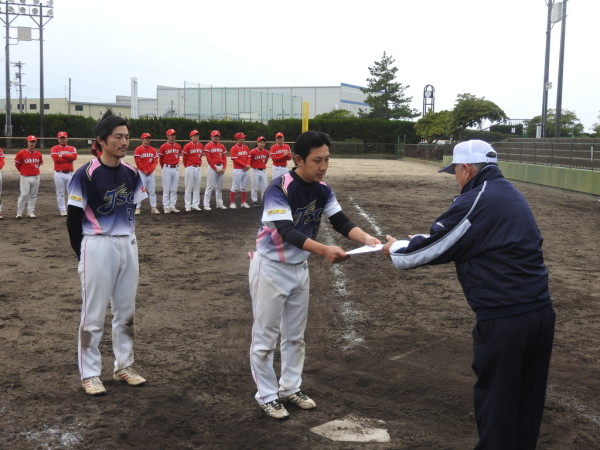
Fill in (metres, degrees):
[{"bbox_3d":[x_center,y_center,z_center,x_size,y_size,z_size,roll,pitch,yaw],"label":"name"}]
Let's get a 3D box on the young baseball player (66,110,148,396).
[{"bbox_3d":[-1.222,0.165,5.028,0.360,1.790,0.480,6,8,41],"label":"young baseball player"}]

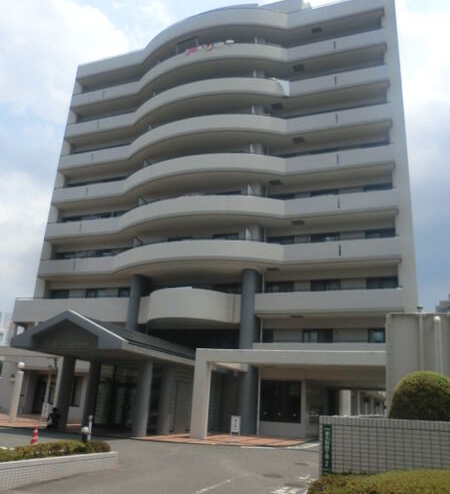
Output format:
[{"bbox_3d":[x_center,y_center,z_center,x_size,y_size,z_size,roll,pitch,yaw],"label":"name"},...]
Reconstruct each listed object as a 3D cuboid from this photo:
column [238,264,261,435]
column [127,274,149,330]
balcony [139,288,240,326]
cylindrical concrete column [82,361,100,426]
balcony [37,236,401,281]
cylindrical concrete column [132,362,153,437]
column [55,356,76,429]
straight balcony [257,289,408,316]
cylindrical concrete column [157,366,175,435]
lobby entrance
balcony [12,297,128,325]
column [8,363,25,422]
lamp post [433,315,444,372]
[{"bbox_3d":[1.268,6.014,27.780,0.800,9.500,0.800,-4,-20,20],"label":"column"},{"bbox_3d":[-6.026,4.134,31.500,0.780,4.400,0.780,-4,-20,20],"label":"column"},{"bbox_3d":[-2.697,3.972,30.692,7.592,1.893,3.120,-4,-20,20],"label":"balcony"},{"bbox_3d":[-7.087,7.701,24.457,0.580,3.210,0.580,3,-19,1],"label":"cylindrical concrete column"},{"bbox_3d":[-2.104,0.842,31.803,26.437,1.477,3.432,-4,-20,20],"label":"balcony"},{"bbox_3d":[-3.591,6.587,20.470,0.620,3.100,0.620,3,-19,1],"label":"cylindrical concrete column"},{"bbox_3d":[-7.566,6.881,22.156,0.580,3.200,0.580,-4,-20,20],"label":"column"},{"bbox_3d":[6.275,3.554,28.666,8.913,1.383,1.612,-4,-20,20],"label":"straight balcony"},{"bbox_3d":[-3.085,7.924,24.511,0.676,3.505,0.676,3,-19,1],"label":"cylindrical concrete column"},{"bbox_3d":[-5.636,8.566,26.631,3.974,3.160,0.500,-4,-20,20],"label":"lobby entrance"},{"bbox_3d":[-11.171,4.913,34.898,10.036,1.820,1.664,-4,-20,20],"label":"balcony"},{"bbox_3d":[-10.807,7.591,24.350,0.400,2.930,0.400,-4,-20,20],"label":"column"},{"bbox_3d":[6.832,4.508,14.563,0.260,4.729,0.260,-4,-20,20],"label":"lamp post"}]

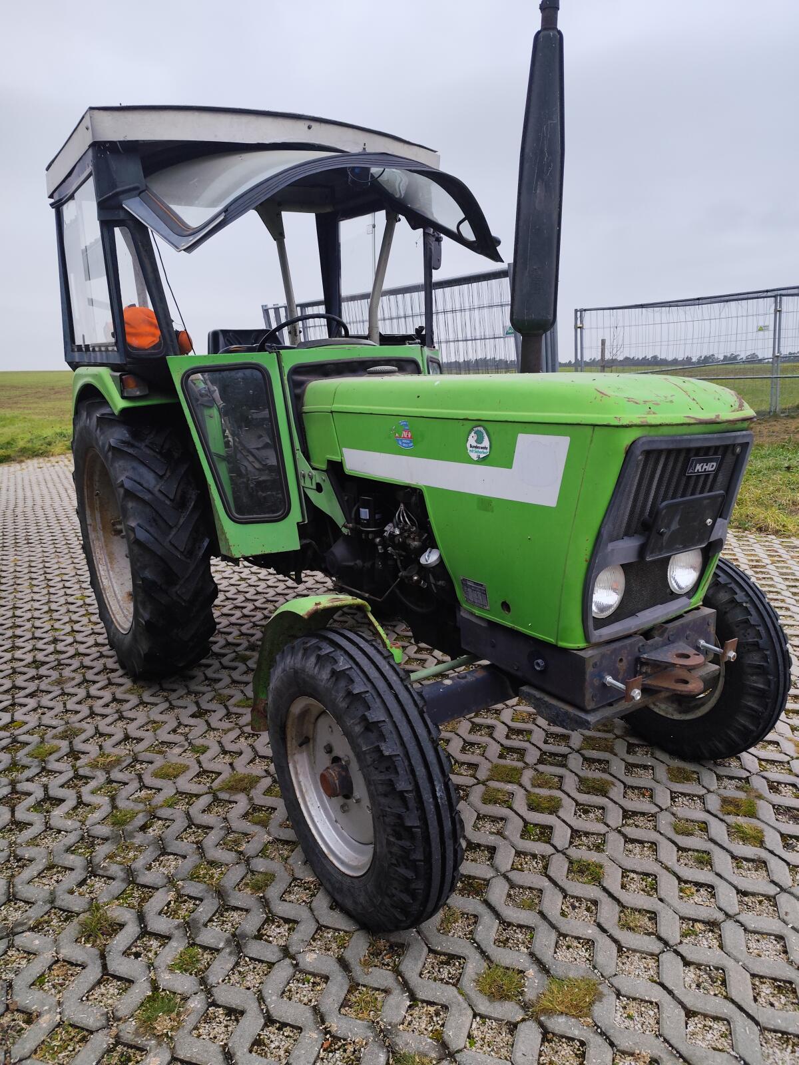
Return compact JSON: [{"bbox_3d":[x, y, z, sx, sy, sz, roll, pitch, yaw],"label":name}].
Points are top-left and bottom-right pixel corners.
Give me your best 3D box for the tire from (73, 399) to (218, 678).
[{"bbox_3d":[-1.230,0.014,3.338,0.345,1.335,1.335,-10,15,-32],"label":"tire"}]

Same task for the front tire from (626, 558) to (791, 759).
[{"bbox_3d":[0.980,0.420,2.487,0.185,0.745,0.745,-10,15,-31],"label":"front tire"}]

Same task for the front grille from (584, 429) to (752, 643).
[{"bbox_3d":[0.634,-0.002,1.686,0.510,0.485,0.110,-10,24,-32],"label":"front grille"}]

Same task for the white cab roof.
[{"bbox_3d":[-0.739,-1.720,3.328,1.540,0.180,1.030,-10,15,-32],"label":"white cab roof"}]

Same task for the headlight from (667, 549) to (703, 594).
[{"bbox_3d":[0.725,0.092,1.839,0.138,0.138,0.085,-10,15,-32],"label":"headlight"}]

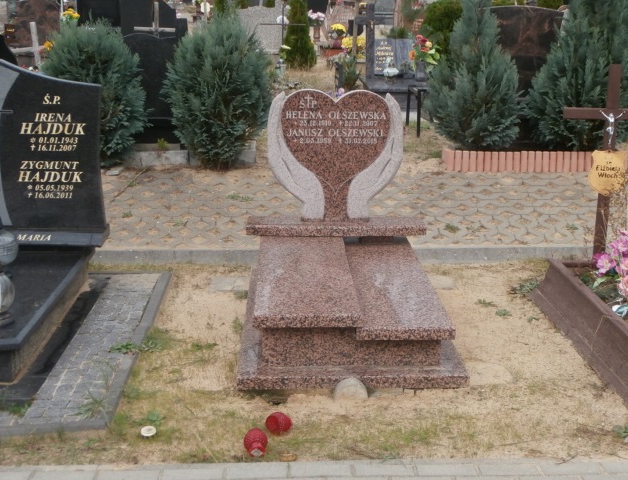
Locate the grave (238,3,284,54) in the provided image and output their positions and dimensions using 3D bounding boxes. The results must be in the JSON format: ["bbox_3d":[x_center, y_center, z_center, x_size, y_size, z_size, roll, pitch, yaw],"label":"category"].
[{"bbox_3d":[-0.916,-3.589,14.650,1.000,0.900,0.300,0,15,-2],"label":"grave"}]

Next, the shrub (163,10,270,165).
[{"bbox_3d":[-0.731,-1.147,6.590,0.860,1.120,0.840,0,15,-2],"label":"shrub"}]

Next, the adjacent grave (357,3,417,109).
[{"bbox_3d":[1.016,-2.243,10.464,0.920,1.125,1.700,0,15,-2],"label":"adjacent grave"}]

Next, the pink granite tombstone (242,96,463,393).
[{"bbox_3d":[0.156,-0.121,4.430,1.040,1.140,1.667,0,15,-2],"label":"pink granite tombstone"}]

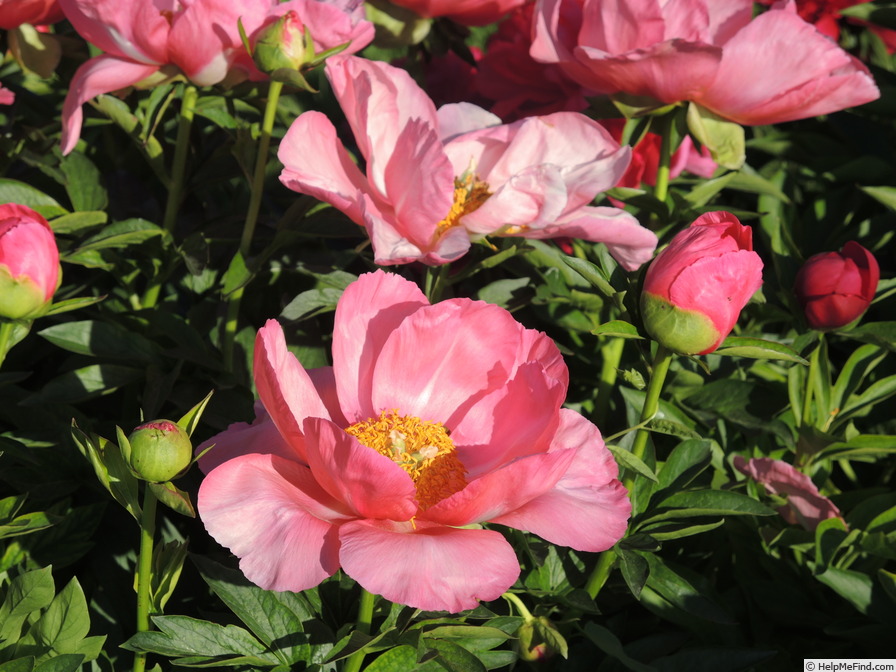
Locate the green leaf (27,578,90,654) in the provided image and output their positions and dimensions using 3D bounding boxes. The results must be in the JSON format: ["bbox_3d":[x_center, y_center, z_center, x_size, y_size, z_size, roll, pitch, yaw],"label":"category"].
[{"bbox_3d":[-0.171,0.123,1.200,0.026,0.008,0.036,15,59,2],"label":"green leaf"}]

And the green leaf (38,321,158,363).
[{"bbox_3d":[-0.147,0.002,1.140,0.051,0.008,0.024,7,28,-15],"label":"green leaf"}]

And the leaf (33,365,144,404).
[{"bbox_3d":[-0.151,0.020,1.140,0.047,0.007,0.020,-12,33,-18],"label":"leaf"}]

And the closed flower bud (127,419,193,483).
[{"bbox_3d":[-0.113,0.045,1.060,0.025,0.025,0.025,2,18,-1],"label":"closed flower bud"}]

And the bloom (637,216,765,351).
[{"bbox_3d":[0.104,-0.022,1.120,0.045,0.056,0.044,23,12,-5],"label":"bloom"}]

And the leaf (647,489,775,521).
[{"bbox_3d":[0.108,0.070,1.120,0.055,0.010,0.020,2,27,4],"label":"leaf"}]

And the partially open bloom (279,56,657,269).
[{"bbox_3d":[0.010,-0.088,1.380,0.190,0.095,0.140,-2,20,-5],"label":"partially open bloom"}]

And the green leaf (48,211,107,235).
[{"bbox_3d":[-0.181,-0.055,1.320,0.034,0.008,0.014,-6,31,-10],"label":"green leaf"}]

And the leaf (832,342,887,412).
[{"bbox_3d":[0.177,0.018,1.170,0.008,0.034,0.011,32,14,-31],"label":"leaf"}]

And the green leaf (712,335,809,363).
[{"bbox_3d":[0.146,0.007,1.270,0.046,0.009,0.017,6,21,15],"label":"green leaf"}]

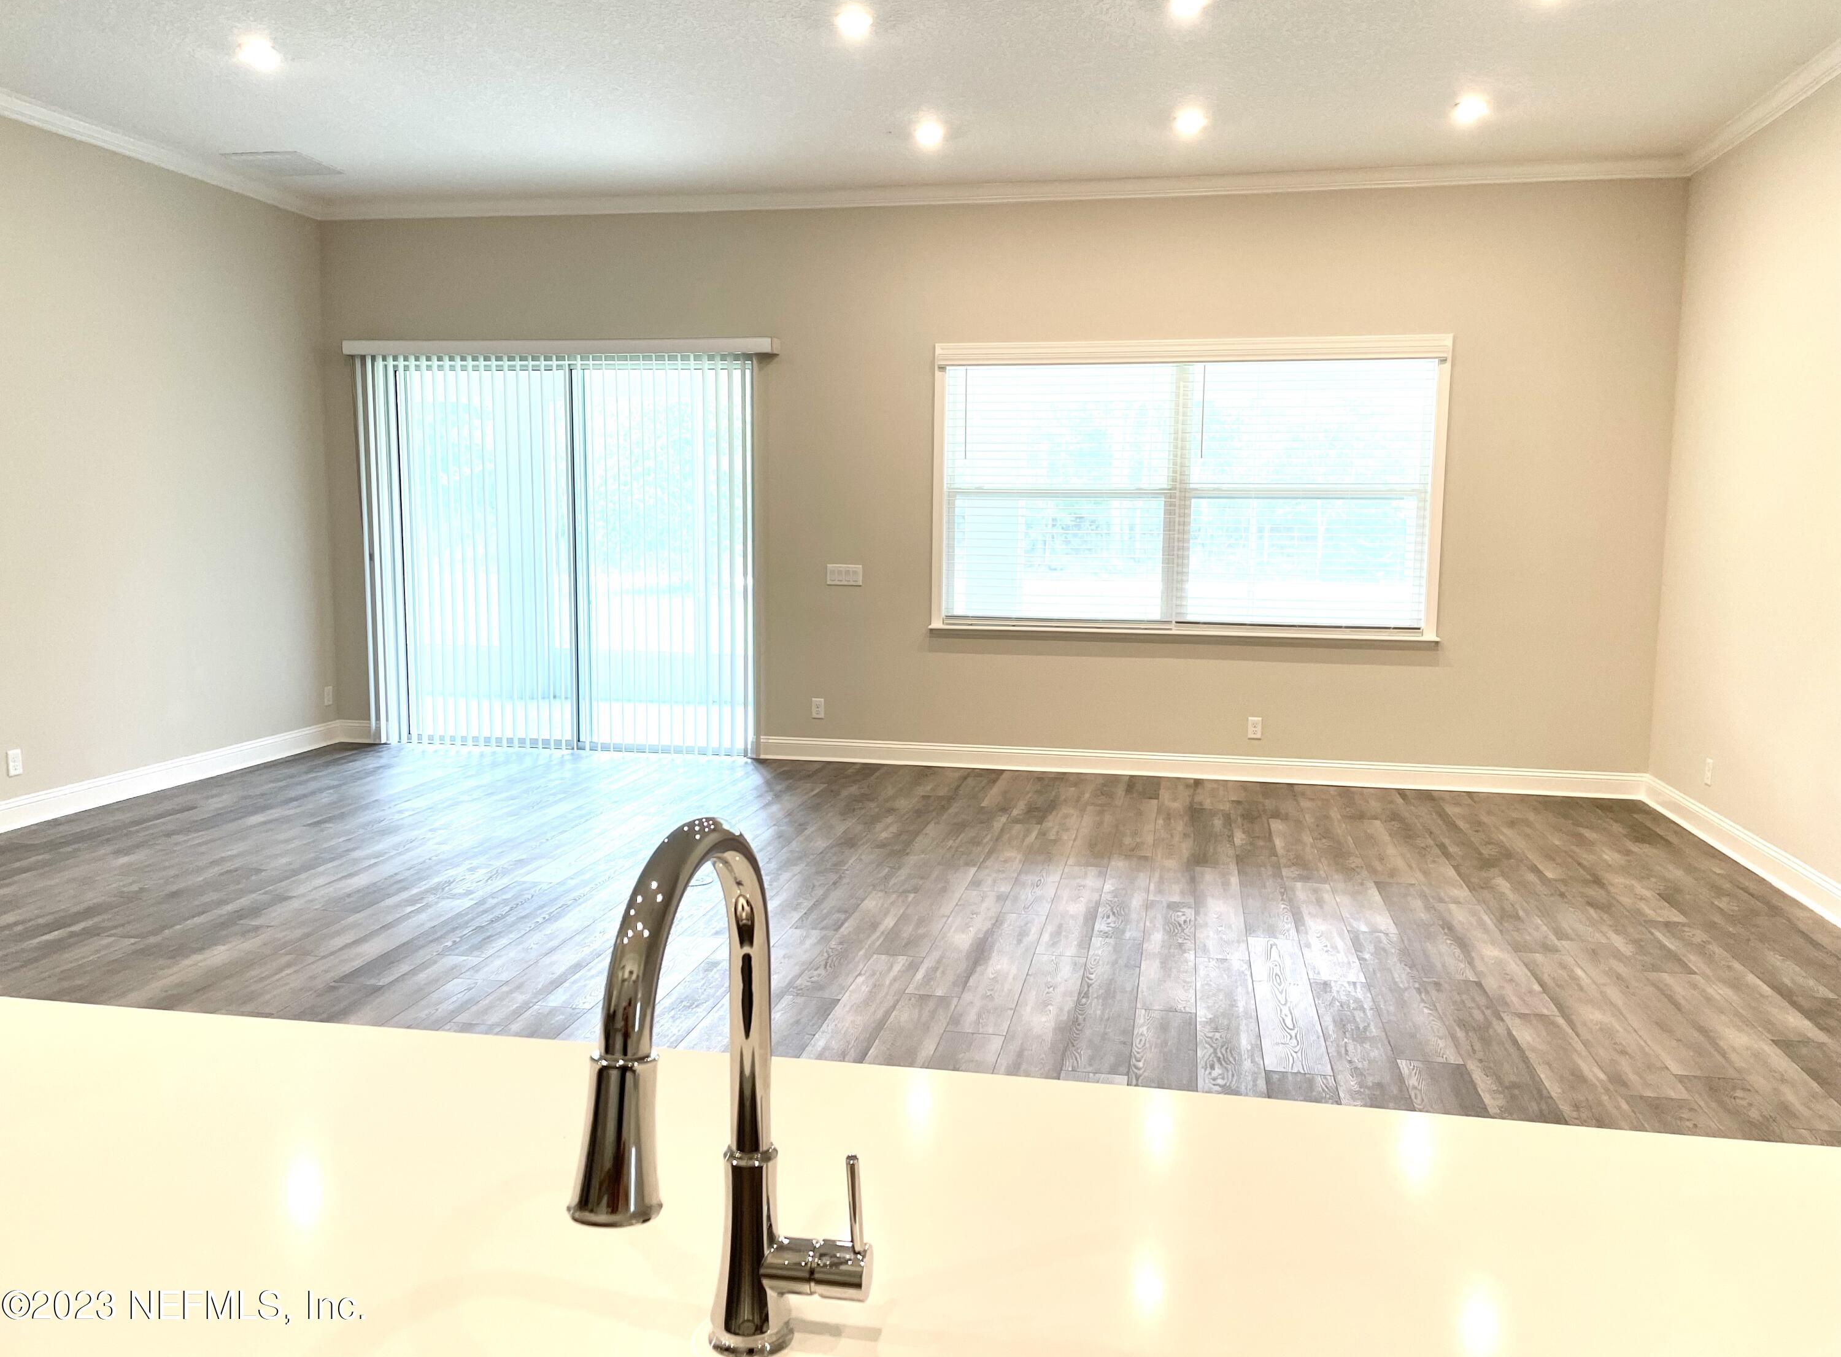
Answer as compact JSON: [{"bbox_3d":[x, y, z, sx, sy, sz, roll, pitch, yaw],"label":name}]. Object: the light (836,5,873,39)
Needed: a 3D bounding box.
[{"bbox_3d":[-0.247,-2.429,5.116,0.155,0.030,0.155,2,7,11],"label":"light"}]

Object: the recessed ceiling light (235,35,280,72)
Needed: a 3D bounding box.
[{"bbox_3d":[-2.647,-2.500,5.526,0.155,0.030,0.155,2,7,11],"label":"recessed ceiling light"}]

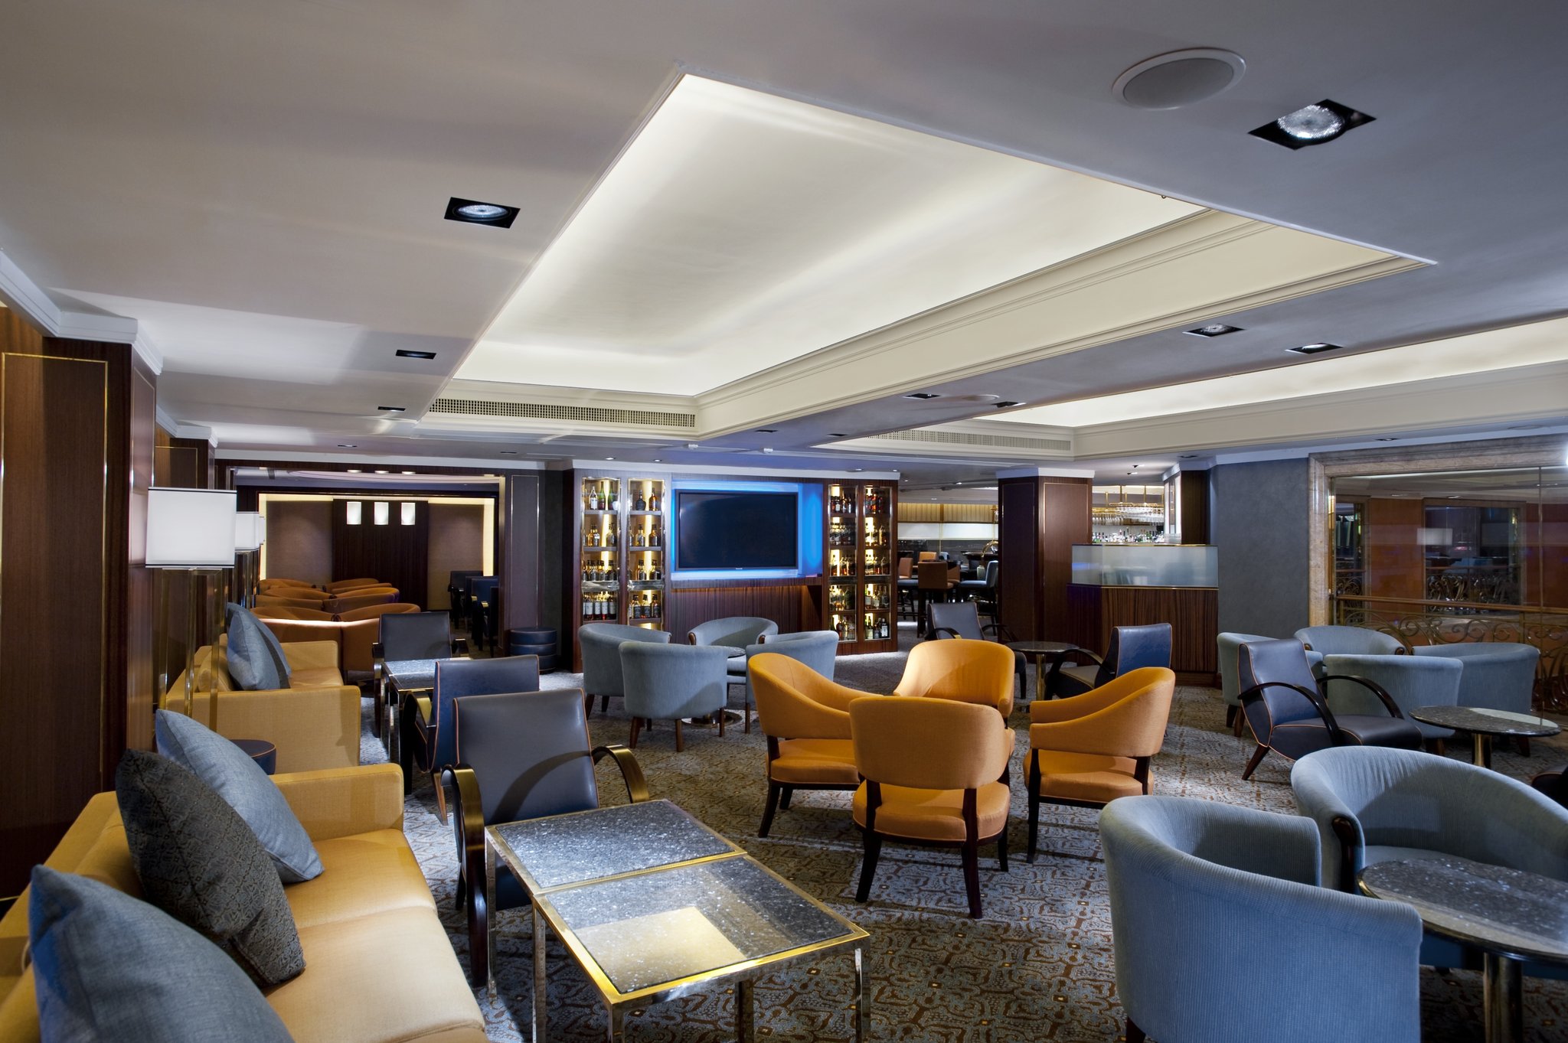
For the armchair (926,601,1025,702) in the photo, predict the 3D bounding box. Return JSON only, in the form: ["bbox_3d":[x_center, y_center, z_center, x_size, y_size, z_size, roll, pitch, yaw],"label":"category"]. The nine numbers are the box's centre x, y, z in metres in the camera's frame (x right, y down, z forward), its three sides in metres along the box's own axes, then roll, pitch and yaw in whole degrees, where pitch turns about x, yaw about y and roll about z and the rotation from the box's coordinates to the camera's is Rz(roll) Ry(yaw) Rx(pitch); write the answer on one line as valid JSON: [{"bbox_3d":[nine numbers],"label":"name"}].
[{"bbox_3d":[1.723,1.156,7.819,0.645,0.848,0.735,0,-1,-29],"label":"armchair"}]

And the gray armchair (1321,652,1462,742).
[{"bbox_3d":[3.966,1.196,5.634,0.704,0.694,0.663,0,-1,21],"label":"gray armchair"}]

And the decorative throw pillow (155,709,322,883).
[{"bbox_3d":[-1.606,0.788,2.587,0.200,0.580,0.530,-39,18,-25],"label":"decorative throw pillow"}]

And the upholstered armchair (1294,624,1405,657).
[{"bbox_3d":[4.466,1.209,6.910,0.704,0.694,0.663,0,-1,27],"label":"upholstered armchair"}]

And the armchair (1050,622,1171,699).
[{"bbox_3d":[2.354,1.136,6.370,0.602,0.817,0.755,0,-1,-28],"label":"armchair"}]

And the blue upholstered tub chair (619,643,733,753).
[{"bbox_3d":[-0.782,1.194,6.138,0.720,0.731,0.690,0,-1,17],"label":"blue upholstered tub chair"}]

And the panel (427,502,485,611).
[{"bbox_3d":[-5.771,0.640,15.396,0.949,1.868,0.060,0,-1,-27],"label":"panel"}]

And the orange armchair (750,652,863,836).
[{"bbox_3d":[0.217,1.098,4.318,0.643,0.842,0.612,0,-1,15],"label":"orange armchair"}]

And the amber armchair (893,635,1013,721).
[{"bbox_3d":[0.979,1.124,4.906,0.630,0.852,0.660,0,-1,17],"label":"amber armchair"}]

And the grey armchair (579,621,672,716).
[{"bbox_3d":[-1.311,1.189,6.930,0.653,0.694,0.694,0,-1,17],"label":"grey armchair"}]

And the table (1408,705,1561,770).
[{"bbox_3d":[3.490,1.284,4.420,0.698,0.532,0.698,0,-1,0],"label":"table"}]

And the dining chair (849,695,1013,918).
[{"bbox_3d":[0.641,1.096,3.675,0.612,0.837,0.643,0,-1,17],"label":"dining chair"}]

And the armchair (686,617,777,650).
[{"bbox_3d":[-0.430,1.208,7.519,0.720,0.731,0.690,0,-1,16],"label":"armchair"}]

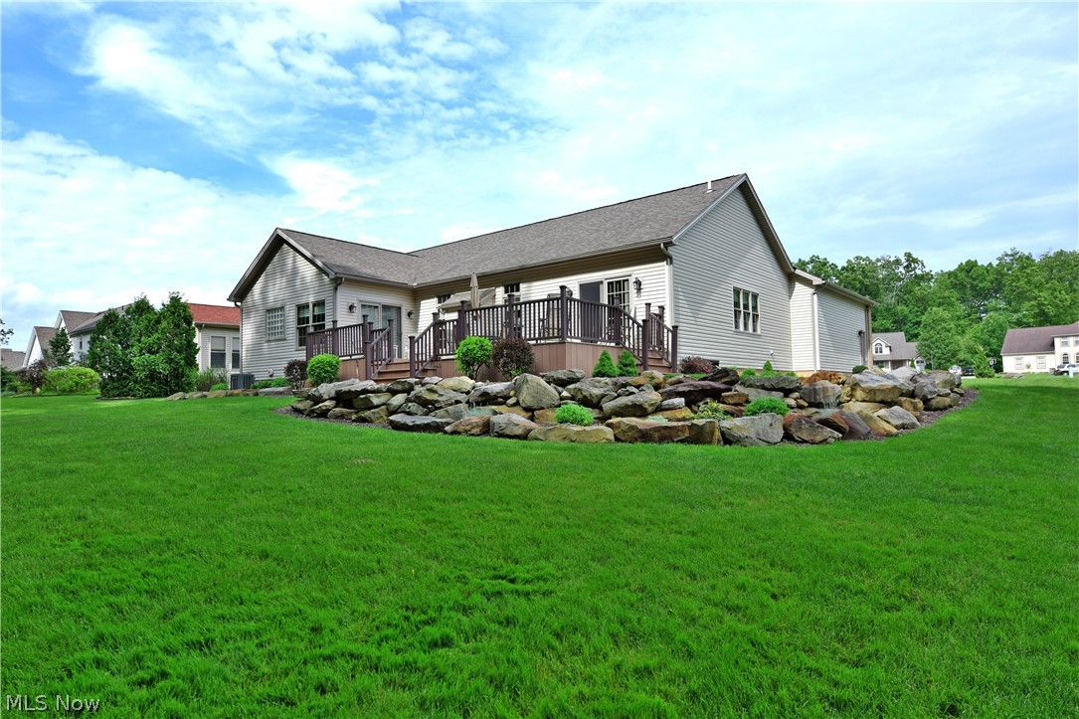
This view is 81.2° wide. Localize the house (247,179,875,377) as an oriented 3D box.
[{"bbox_3d":[1.459,-2.294,27.147,19.300,6.500,20.600,-3,-4,40],"label":"house"}]

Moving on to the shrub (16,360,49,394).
[{"bbox_3d":[-26.596,0.965,33.000,1.400,1.800,1.400,2,-4,-39],"label":"shrub"}]

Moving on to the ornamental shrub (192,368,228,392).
[{"bbox_3d":[-13.221,0.836,25.200,1.250,0.980,1.250,1,-3,-28],"label":"ornamental shrub"}]

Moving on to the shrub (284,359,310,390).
[{"bbox_3d":[-7.982,0.491,20.700,0.750,1.020,0.750,1,-3,-21],"label":"shrub"}]

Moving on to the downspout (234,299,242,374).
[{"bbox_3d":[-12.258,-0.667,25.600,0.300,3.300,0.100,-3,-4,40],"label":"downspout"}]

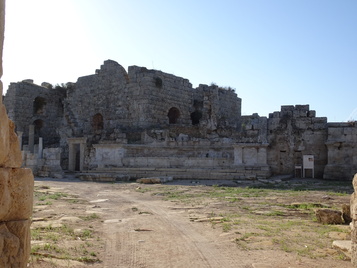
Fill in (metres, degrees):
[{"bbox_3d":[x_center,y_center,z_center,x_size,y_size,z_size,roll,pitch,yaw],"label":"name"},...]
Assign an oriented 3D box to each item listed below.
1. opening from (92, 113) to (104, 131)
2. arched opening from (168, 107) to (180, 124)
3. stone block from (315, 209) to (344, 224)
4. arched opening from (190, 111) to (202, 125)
[{"bbox_3d":[-8.163,-1.245,40.000,1.100,1.750,0.600,0,-4,12],"label":"opening"},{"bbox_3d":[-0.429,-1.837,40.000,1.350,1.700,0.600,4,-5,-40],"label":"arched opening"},{"bbox_3d":[3.847,2.105,10.000,0.620,0.340,0.420,0,-4,8],"label":"stone block"},{"bbox_3d":[1.927,-1.694,41.500,1.250,1.500,0.600,4,-5,-38],"label":"arched opening"}]

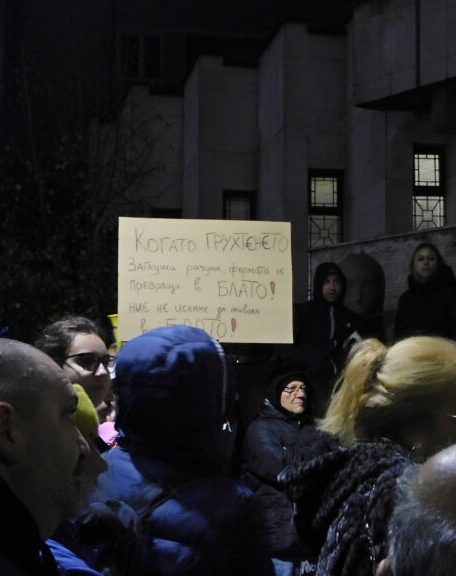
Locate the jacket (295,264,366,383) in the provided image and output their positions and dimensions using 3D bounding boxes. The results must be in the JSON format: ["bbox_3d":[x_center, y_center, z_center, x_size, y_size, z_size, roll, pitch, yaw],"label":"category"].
[{"bbox_3d":[0.698,0.258,9.000,0.540,0.850,0.360,1,-4,-10],"label":"jacket"}]

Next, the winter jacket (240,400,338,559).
[{"bbox_3d":[0.332,1.011,6.950,0.540,0.820,0.370,3,-4,-30],"label":"winter jacket"}]

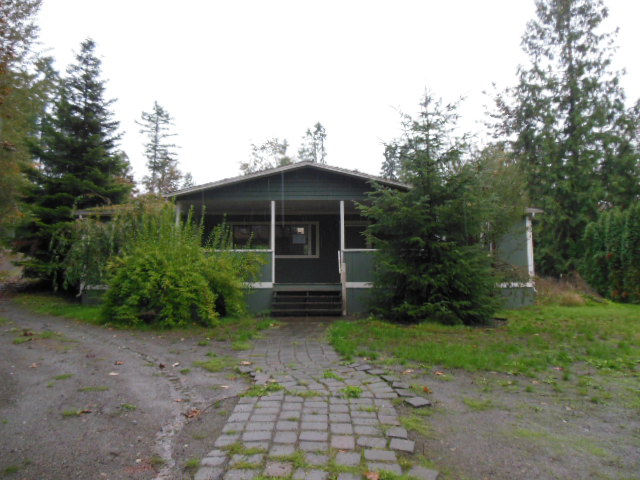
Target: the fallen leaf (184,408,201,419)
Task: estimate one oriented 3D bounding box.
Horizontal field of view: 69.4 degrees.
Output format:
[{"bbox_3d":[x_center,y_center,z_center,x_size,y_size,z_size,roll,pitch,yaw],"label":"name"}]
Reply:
[{"bbox_3d":[-1.250,1.692,4.449,0.160,0.040,0.160,0,-5,0],"label":"fallen leaf"}]

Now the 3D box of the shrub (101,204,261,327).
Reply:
[{"bbox_3d":[-3.311,0.558,10.899,3.723,2.632,2.900,0,-5,0],"label":"shrub"}]

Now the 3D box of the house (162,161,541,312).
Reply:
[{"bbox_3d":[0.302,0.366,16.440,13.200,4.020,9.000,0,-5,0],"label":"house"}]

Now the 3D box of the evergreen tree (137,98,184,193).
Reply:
[{"bbox_3d":[-14.210,-4.288,40.606,4.300,16.490,4.300,0,-5,0],"label":"evergreen tree"}]

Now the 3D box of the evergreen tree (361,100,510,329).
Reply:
[{"bbox_3d":[2.727,-0.828,10.928,3.543,5.412,3.400,0,-5,0],"label":"evergreen tree"}]

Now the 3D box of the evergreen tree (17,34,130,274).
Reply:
[{"bbox_3d":[-10.043,-3.202,18.900,4.747,10.569,4.600,0,-5,0],"label":"evergreen tree"}]

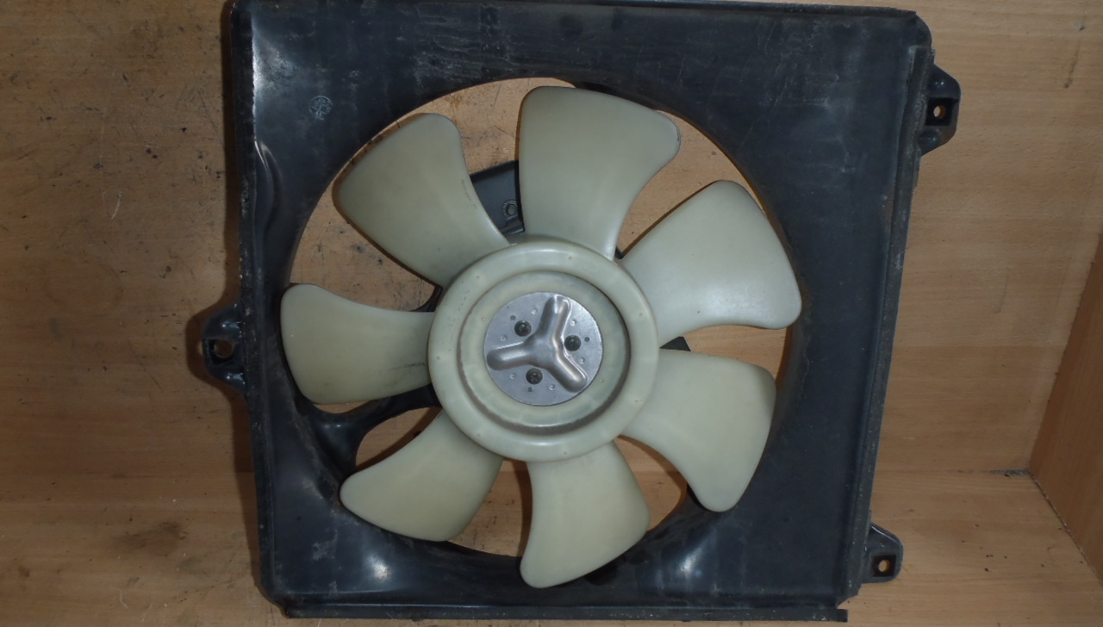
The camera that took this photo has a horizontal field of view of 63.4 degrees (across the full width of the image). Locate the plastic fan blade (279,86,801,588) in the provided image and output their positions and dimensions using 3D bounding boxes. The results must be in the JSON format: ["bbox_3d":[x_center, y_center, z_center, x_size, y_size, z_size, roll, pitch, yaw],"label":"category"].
[{"bbox_3d":[-0.006,0.023,0.567,0.325,0.322,0.055,-1,15,-2],"label":"plastic fan blade"}]

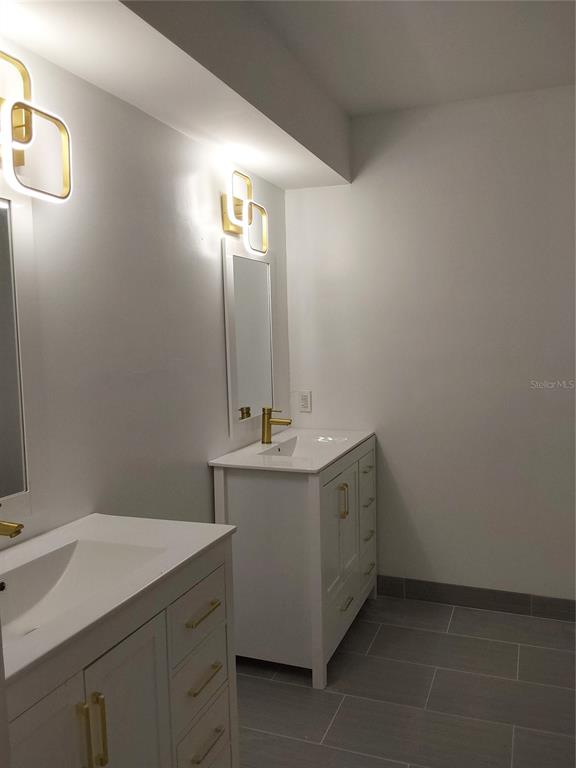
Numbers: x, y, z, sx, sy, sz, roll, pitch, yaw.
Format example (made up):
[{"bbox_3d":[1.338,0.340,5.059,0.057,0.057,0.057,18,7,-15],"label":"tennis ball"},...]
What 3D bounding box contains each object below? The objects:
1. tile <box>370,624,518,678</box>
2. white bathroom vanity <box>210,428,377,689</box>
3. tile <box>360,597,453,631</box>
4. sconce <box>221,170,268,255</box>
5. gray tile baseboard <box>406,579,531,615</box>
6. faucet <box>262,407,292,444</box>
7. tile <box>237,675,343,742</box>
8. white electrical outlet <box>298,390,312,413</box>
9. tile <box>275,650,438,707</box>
[{"bbox_3d":[0.678,1.164,2.705,0.607,0.010,0.308,0,5,22],"label":"tile"},{"bbox_3d":[0.084,0.724,2.884,0.488,0.875,0.920,0,5,22],"label":"white bathroom vanity"},{"bbox_3d":[0.501,1.139,3.098,0.608,0.010,0.292,0,5,22],"label":"tile"},{"bbox_3d":[-0.201,-0.733,2.701,0.094,0.315,0.395,0,5,22],"label":"sconce"},{"bbox_3d":[0.891,1.064,3.099,0.607,0.114,0.010,0,5,22],"label":"gray tile baseboard"},{"bbox_3d":[-0.057,0.201,2.935,0.157,0.168,0.048,0,5,22],"label":"faucet"},{"bbox_3d":[-0.093,1.214,2.352,0.560,0.010,0.308,0,5,22],"label":"tile"},{"bbox_3d":[0.092,0.097,3.329,0.074,0.117,0.010,0,5,22],"label":"white electrical outlet"},{"bbox_3d":[0.277,1.189,2.535,0.608,0.010,0.308,0,5,22],"label":"tile"}]

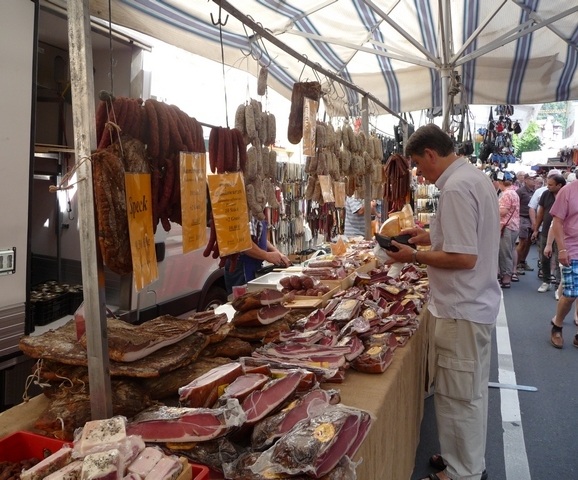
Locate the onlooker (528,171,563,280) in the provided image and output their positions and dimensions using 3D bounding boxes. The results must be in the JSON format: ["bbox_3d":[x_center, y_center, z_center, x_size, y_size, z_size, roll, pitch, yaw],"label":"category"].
[{"bbox_3d":[3.855,-0.253,7.750,0.470,1.680,0.360,3,7,27],"label":"onlooker"}]

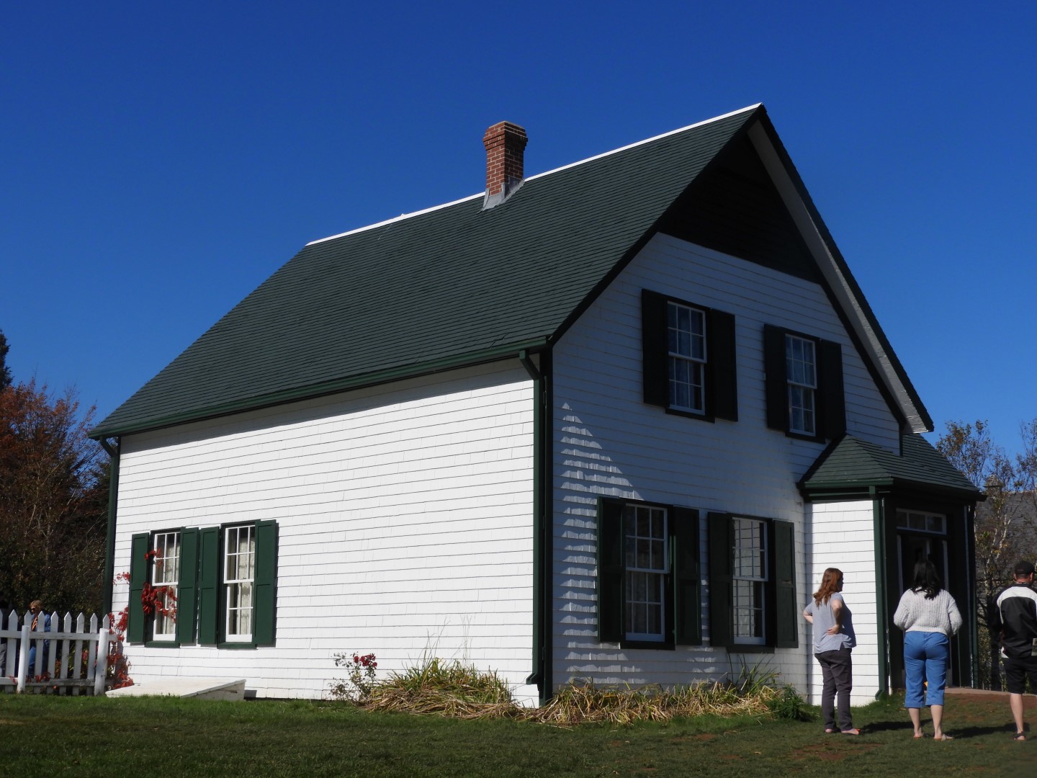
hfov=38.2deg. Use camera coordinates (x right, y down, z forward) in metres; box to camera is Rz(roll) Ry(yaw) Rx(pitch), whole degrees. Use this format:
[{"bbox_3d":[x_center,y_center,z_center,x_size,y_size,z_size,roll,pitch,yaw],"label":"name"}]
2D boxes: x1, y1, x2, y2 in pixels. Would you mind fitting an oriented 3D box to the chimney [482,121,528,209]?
[{"bbox_3d":[-0.196,-3.335,22.579,0.490,1.241,0.490,10,-14,-42],"label":"chimney"}]

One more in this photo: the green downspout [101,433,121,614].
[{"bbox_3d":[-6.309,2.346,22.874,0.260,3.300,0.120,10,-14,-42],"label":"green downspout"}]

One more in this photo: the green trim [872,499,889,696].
[{"bbox_3d":[4.432,2.499,18.340,0.105,2.450,0.105,10,-14,-42],"label":"green trim"}]

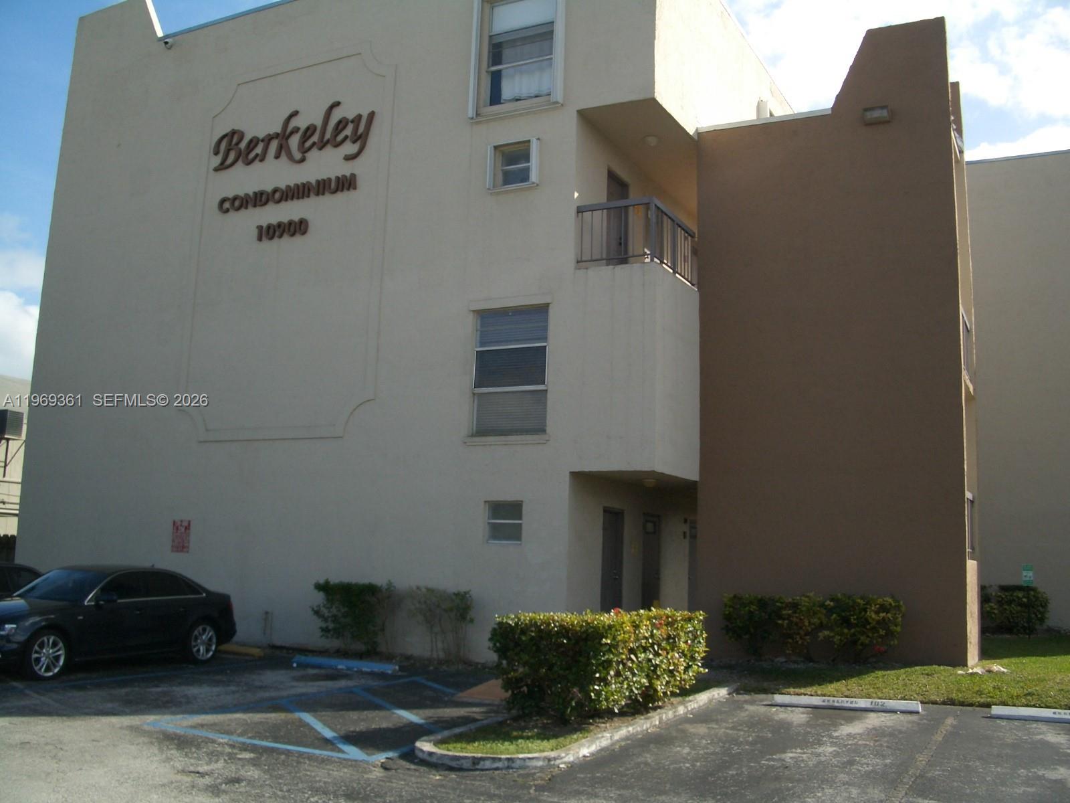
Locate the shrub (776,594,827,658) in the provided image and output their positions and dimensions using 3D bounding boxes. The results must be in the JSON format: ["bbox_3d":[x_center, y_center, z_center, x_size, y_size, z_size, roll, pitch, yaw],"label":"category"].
[{"bbox_3d":[3.962,3.355,16.147,0.680,0.941,0.700,-3,-10,27],"label":"shrub"}]

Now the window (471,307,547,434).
[{"bbox_3d":[-0.395,-0.468,17.460,1.340,2.050,0.120,-3,-10,27],"label":"window"}]

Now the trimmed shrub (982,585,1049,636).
[{"bbox_3d":[11.189,4.848,25.204,1.500,1.137,1.100,-3,-10,27],"label":"trimmed shrub"}]

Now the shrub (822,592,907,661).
[{"bbox_3d":[4.748,3.285,15.695,1.100,0.968,0.800,-3,-10,27],"label":"shrub"}]

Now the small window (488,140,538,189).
[{"bbox_3d":[-0.375,-3.937,17.972,0.900,0.780,0.130,-3,-10,27],"label":"small window"}]

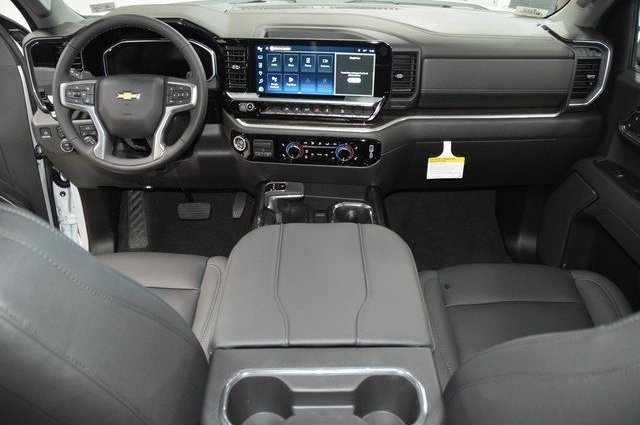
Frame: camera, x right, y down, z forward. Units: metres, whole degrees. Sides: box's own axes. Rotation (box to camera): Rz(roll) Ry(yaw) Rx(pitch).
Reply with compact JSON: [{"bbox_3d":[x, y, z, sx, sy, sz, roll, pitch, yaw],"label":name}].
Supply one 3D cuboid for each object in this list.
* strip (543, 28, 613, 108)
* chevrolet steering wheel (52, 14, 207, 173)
[{"bbox_3d":[0.708,-0.401,1.345,0.175,0.200,0.100,2,26,4],"label":"strip"},{"bbox_3d":[-0.465,-0.290,1.197,0.385,0.385,0.100,0,3,1],"label":"chevrolet steering wheel"}]

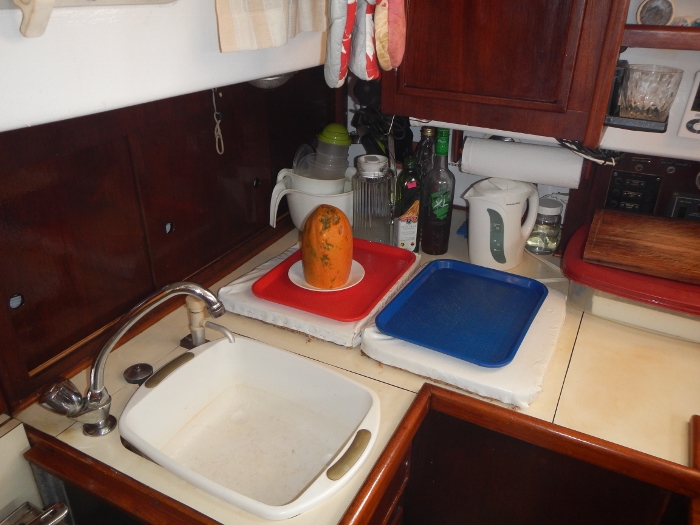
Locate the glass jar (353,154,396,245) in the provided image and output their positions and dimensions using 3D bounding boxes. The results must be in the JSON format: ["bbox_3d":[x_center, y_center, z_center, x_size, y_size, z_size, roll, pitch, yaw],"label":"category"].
[{"bbox_3d":[0.065,-0.165,1.507,0.110,0.225,0.112,14,30,25],"label":"glass jar"}]

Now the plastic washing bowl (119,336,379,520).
[{"bbox_3d":[-0.159,0.296,0.956,0.420,0.125,0.318,14,30,25],"label":"plastic washing bowl"}]

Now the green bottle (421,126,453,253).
[{"bbox_3d":[0.227,-0.177,1.433,0.083,0.314,0.083,14,30,25],"label":"green bottle"}]

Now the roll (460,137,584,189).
[{"bbox_3d":[0.365,-0.213,1.218,0.250,0.078,0.078,14,30,25],"label":"roll"}]

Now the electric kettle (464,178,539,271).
[{"bbox_3d":[0.377,-0.105,1.409,0.182,0.208,0.140,1,27,2],"label":"electric kettle"}]

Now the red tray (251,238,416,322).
[{"bbox_3d":[-0.025,0.031,1.272,0.270,0.021,0.345,14,30,25],"label":"red tray"}]

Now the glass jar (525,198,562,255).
[{"bbox_3d":[0.518,-0.099,1.483,0.090,0.130,0.090,0,27,0],"label":"glass jar"}]

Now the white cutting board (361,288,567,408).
[{"bbox_3d":[0.249,0.119,1.156,0.340,0.038,0.362,14,30,25],"label":"white cutting board"}]

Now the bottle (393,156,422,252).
[{"bbox_3d":[0.152,-0.151,1.458,0.063,0.245,0.063,14,30,25],"label":"bottle"}]

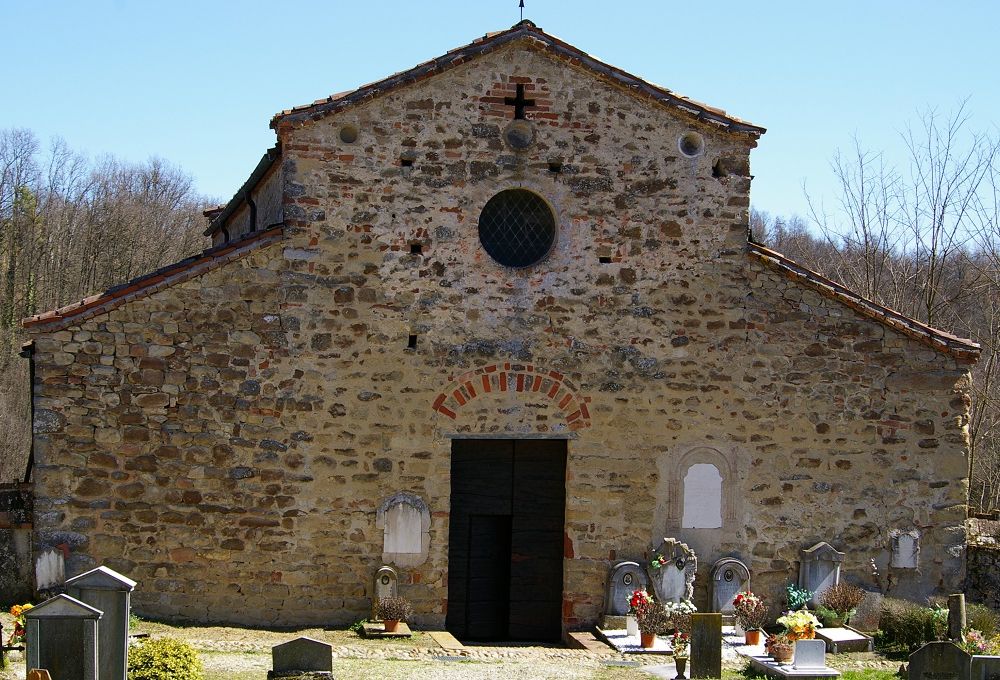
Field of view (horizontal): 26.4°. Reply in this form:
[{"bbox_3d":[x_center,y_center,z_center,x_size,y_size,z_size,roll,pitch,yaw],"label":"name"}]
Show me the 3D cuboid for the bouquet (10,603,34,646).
[{"bbox_3d":[-5.805,3.446,25.900,0.380,0.510,0.340,0,0,-10],"label":"bouquet"}]

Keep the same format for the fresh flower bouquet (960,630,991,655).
[{"bbox_3d":[5.758,3.669,25.800,0.360,0.310,0.300,0,0,-10],"label":"fresh flower bouquet"}]

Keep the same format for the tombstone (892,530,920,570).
[{"bbox_3d":[5.890,3.043,30.950,0.430,0.550,0.090,0,0,-10],"label":"tombstone"}]

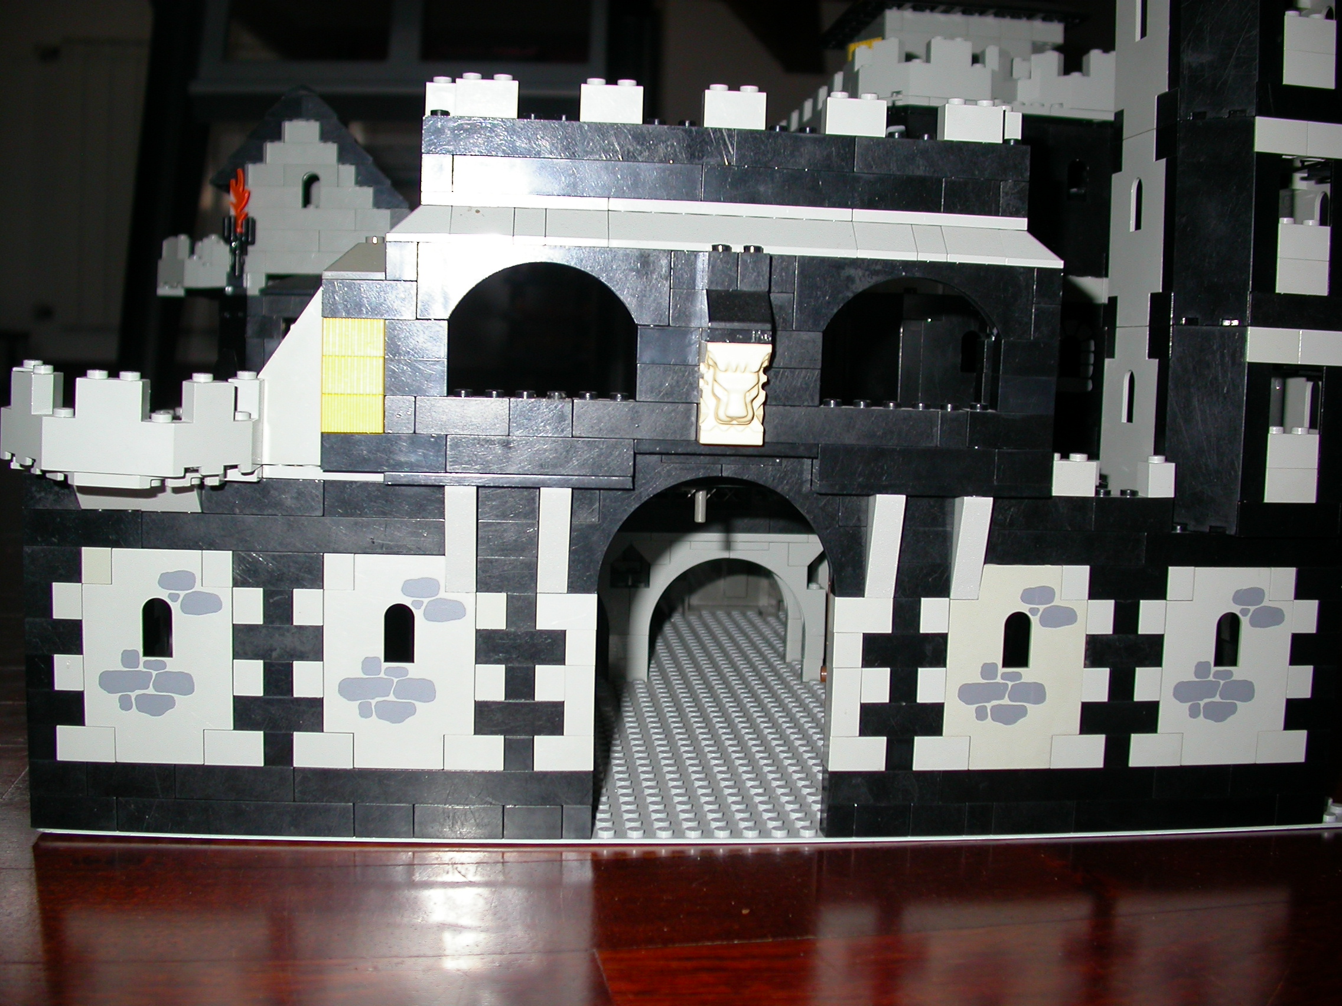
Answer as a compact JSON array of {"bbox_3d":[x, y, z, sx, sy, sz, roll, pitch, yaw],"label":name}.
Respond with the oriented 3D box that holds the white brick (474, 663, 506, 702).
[{"bbox_3d":[-0.048,0.048,0.396,0.008,0.010,0.008,1,5,-6],"label":"white brick"}]

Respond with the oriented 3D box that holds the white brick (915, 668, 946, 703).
[{"bbox_3d":[0.071,0.050,0.407,0.008,0.010,0.008,1,5,-6],"label":"white brick"}]

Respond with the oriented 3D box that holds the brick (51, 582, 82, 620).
[{"bbox_3d":[-0.157,0.025,0.387,0.008,0.010,0.008,1,5,-6],"label":"brick"}]

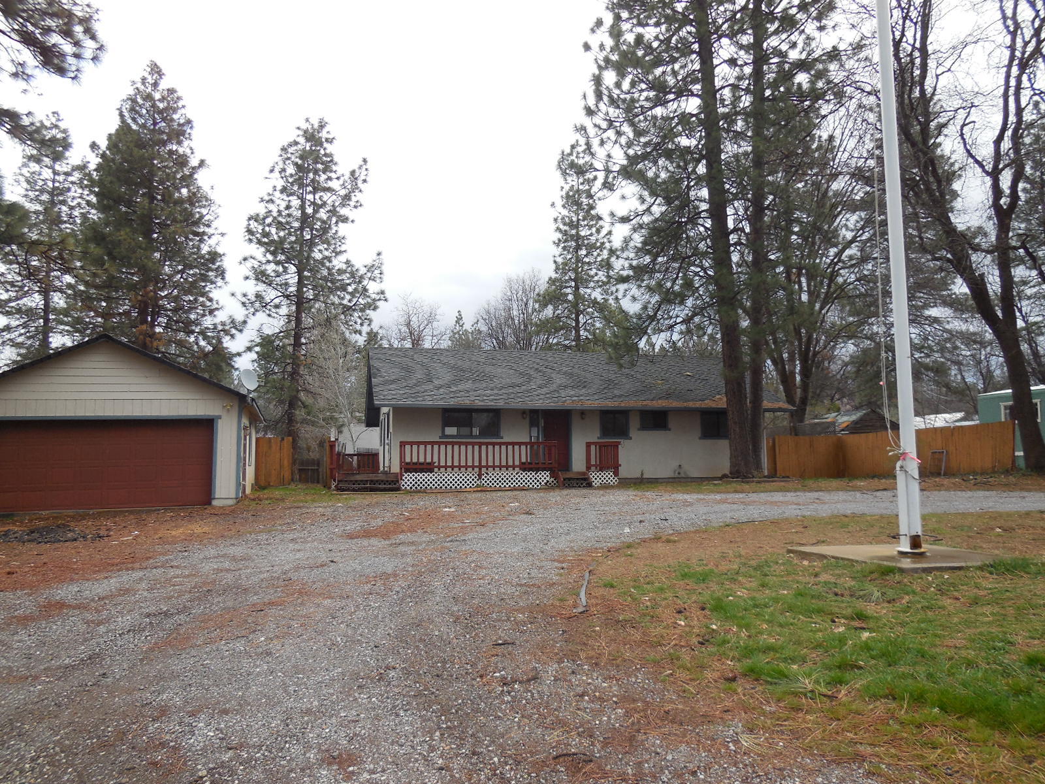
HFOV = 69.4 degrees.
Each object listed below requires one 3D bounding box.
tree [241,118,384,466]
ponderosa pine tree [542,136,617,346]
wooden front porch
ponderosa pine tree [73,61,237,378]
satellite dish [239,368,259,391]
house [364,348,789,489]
[{"bbox_3d":[-9.796,-4.538,35.671,6.626,17.575,6.626,1,-6,-13],"label":"tree"},{"bbox_3d":[3.421,-5.227,45.786,4.754,20.837,4.754,1,-6,-13],"label":"ponderosa pine tree"},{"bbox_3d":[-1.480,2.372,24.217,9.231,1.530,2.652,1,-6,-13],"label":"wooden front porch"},{"bbox_3d":[-17.806,-6.119,36.847,7.828,21.090,7.828,1,-6,-13],"label":"ponderosa pine tree"},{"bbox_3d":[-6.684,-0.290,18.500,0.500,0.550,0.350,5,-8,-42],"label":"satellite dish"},{"bbox_3d":[1.394,1.060,30.937,14.892,5.406,10.506,1,-6,-13],"label":"house"}]

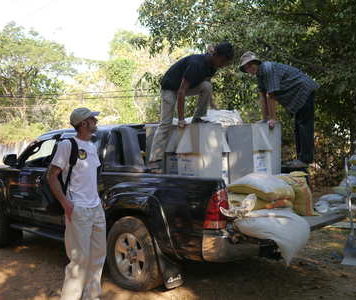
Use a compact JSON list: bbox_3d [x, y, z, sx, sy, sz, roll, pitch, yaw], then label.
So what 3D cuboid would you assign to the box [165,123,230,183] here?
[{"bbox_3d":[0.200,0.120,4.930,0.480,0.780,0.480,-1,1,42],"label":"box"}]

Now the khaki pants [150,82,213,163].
[{"bbox_3d":[0.030,-0.310,4.980,0.620,0.880,0.420,-1,1,-9],"label":"khaki pants"}]

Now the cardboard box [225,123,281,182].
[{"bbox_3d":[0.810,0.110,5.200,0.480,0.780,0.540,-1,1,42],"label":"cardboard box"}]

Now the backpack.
[{"bbox_3d":[-0.945,0.215,3.770,0.260,0.560,0.300,0,1,44],"label":"backpack"}]

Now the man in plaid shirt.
[{"bbox_3d":[1.180,-0.485,5.400,0.880,1.330,0.500,-1,1,-16],"label":"man in plaid shirt"}]

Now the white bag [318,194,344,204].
[{"bbox_3d":[2.940,0.950,8.800,0.580,0.200,0.600,-1,1,0],"label":"white bag"}]

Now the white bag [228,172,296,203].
[{"bbox_3d":[0.838,0.345,4.600,0.520,0.230,0.500,-1,1,42],"label":"white bag"}]

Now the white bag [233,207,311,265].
[{"bbox_3d":[0.850,0.770,4.140,0.560,0.440,0.450,-1,1,42],"label":"white bag"}]

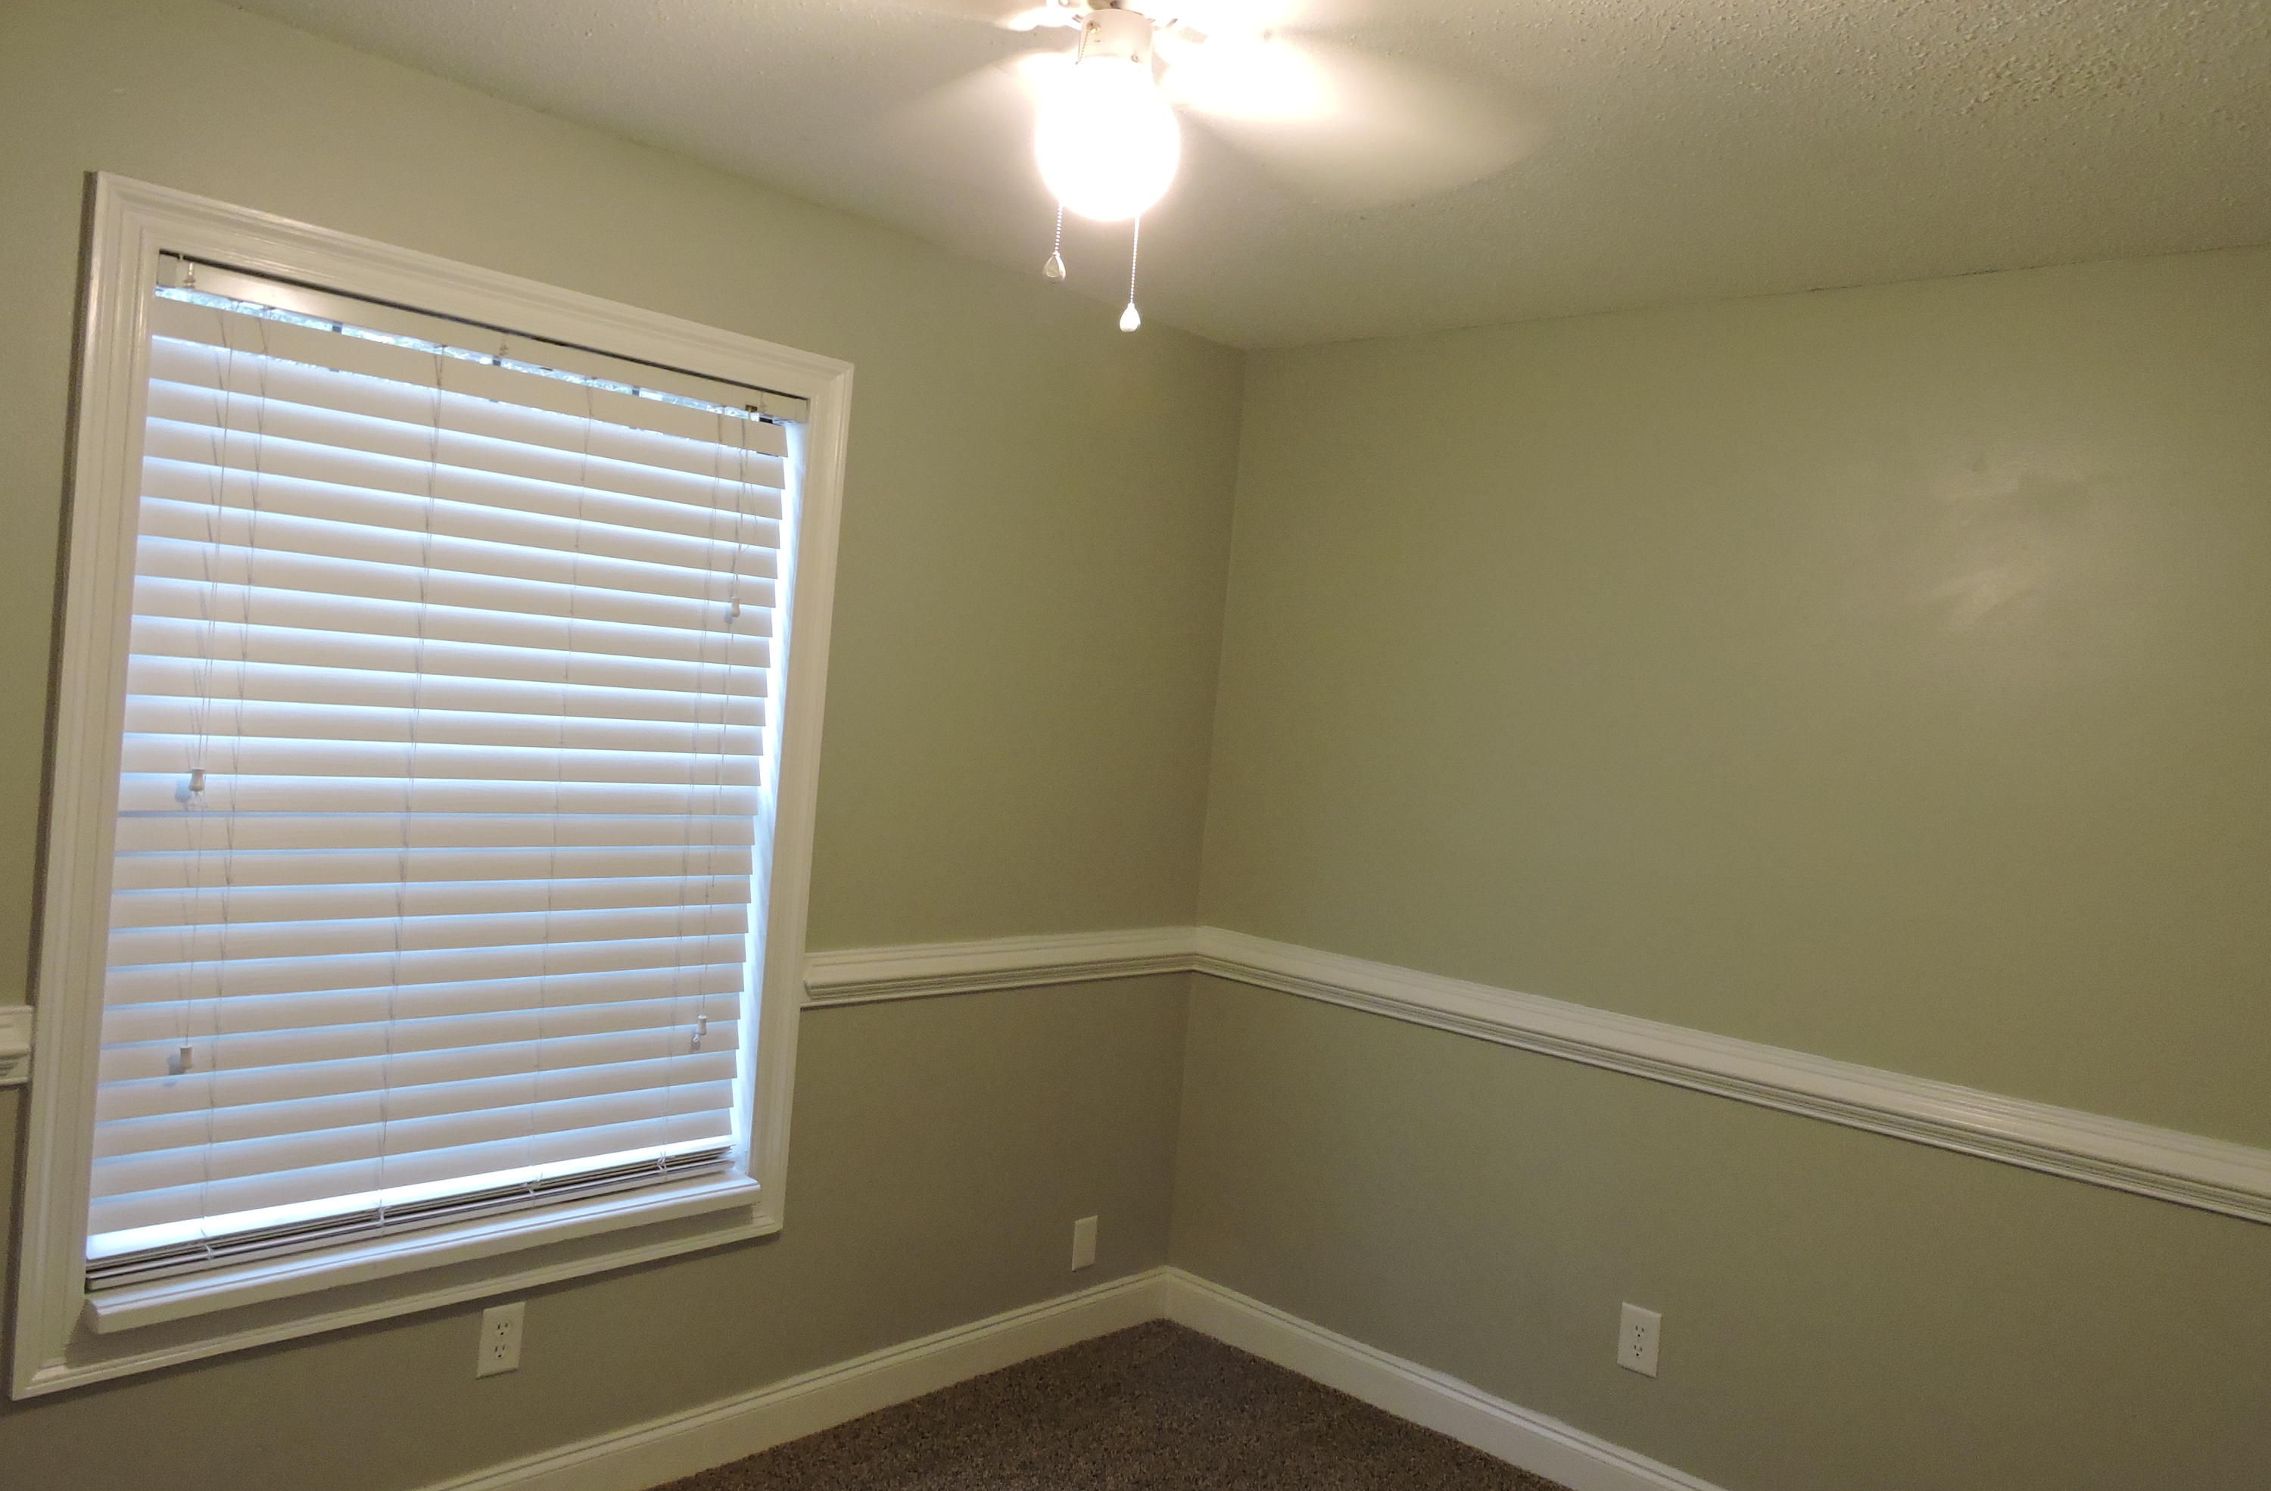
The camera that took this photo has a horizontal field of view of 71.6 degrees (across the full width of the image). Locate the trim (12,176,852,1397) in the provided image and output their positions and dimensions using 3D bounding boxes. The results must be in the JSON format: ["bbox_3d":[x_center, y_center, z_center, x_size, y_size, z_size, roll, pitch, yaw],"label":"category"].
[{"bbox_3d":[-1.037,0.084,2.596,0.085,1.690,1.250,6,2,43],"label":"trim"}]

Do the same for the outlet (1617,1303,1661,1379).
[{"bbox_3d":[0.994,1.175,3.105,0.080,0.122,0.009,6,2,43],"label":"outlet"}]

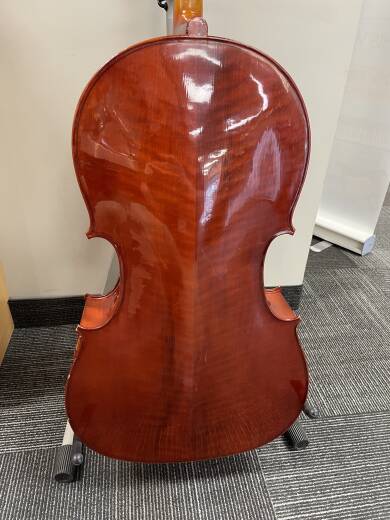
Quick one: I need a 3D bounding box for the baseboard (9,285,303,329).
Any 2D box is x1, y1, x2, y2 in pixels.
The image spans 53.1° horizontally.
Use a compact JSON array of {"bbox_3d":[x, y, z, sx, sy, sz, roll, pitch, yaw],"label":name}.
[{"bbox_3d":[-0.091,0.130,1.149,0.841,0.094,0.020,-2,30,-9],"label":"baseboard"}]

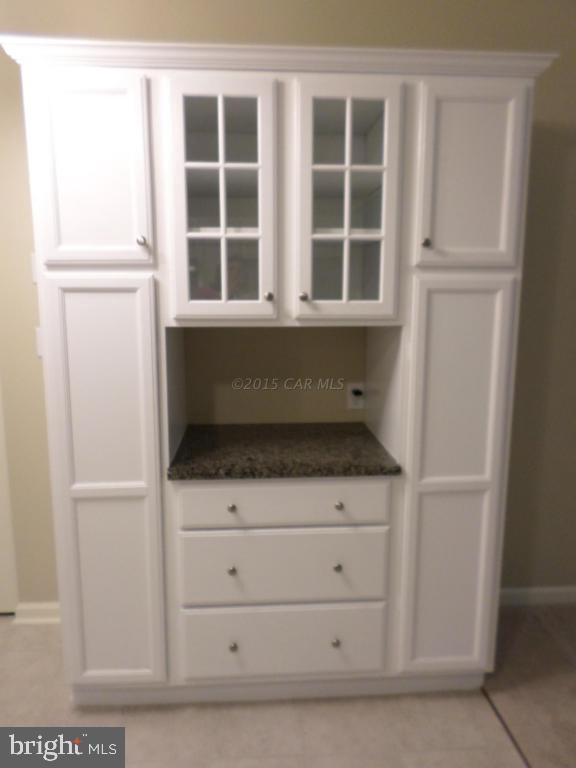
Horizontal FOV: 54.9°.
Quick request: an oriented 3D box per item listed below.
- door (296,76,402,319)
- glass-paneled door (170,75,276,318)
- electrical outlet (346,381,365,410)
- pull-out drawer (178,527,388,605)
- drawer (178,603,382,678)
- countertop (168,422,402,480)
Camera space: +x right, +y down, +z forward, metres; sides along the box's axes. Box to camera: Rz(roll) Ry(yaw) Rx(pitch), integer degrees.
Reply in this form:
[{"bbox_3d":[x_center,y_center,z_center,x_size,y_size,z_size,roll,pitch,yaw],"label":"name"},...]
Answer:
[{"bbox_3d":[0.186,-0.557,1.718,0.319,0.707,0.030,0,9,-3],"label":"door"},{"bbox_3d":[-0.192,-0.554,1.696,0.314,0.707,0.030,0,9,-3],"label":"glass-paneled door"},{"bbox_3d":[0.300,0.056,2.427,0.072,0.116,0.012,0,9,-3],"label":"electrical outlet"},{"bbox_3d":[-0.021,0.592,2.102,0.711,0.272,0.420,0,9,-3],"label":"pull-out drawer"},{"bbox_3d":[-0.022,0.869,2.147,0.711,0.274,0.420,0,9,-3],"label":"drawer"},{"bbox_3d":[-0.029,0.245,2.135,0.778,0.038,0.609,0,9,-3],"label":"countertop"}]

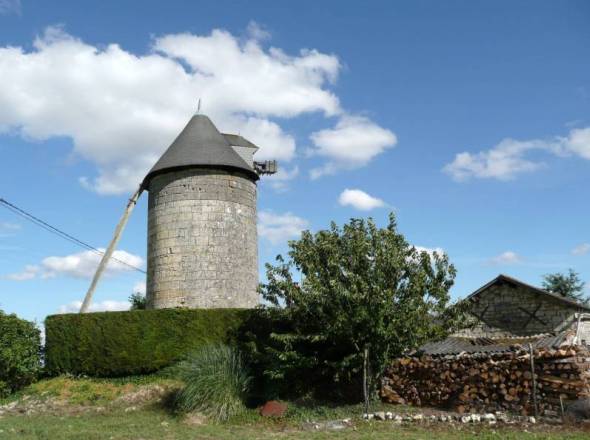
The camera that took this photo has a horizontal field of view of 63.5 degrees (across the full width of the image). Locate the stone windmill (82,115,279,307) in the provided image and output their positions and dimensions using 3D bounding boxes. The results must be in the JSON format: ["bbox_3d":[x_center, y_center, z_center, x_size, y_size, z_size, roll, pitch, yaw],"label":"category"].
[{"bbox_3d":[-4.786,0.377,21.170,8.980,11.500,5.200,5,-16,-27],"label":"stone windmill"}]

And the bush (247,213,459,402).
[{"bbox_3d":[1.630,2.329,13.341,5.300,5.100,4.700,-2,-15,0],"label":"bush"}]

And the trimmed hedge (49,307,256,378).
[{"bbox_3d":[-3.968,3.517,13.798,6.200,1.690,1.000,-2,-15,0],"label":"trimmed hedge"}]

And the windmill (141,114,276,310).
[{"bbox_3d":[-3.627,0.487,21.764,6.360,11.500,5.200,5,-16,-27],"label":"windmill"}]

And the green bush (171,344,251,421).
[{"bbox_3d":[-2.012,3.824,11.538,1.750,1.670,1.650,-2,-15,0],"label":"green bush"}]

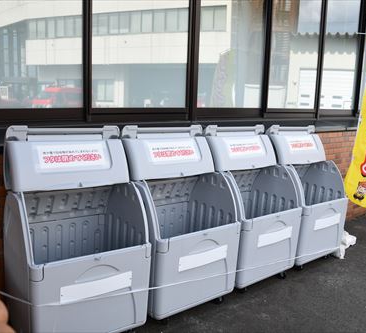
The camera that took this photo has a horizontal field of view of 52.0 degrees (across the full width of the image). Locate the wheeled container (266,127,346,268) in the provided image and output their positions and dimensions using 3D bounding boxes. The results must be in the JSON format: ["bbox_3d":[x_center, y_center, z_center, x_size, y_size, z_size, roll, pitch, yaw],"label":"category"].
[{"bbox_3d":[1.194,0.265,3.792,0.750,1.335,0.660,-6,13,-34],"label":"wheeled container"}]

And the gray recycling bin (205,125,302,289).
[{"bbox_3d":[0.562,0.320,3.313,0.750,1.335,0.660,-6,13,-36],"label":"gray recycling bin"}]

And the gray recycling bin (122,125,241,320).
[{"bbox_3d":[-0.056,0.375,2.833,0.750,1.335,0.660,-6,13,-36],"label":"gray recycling bin"}]

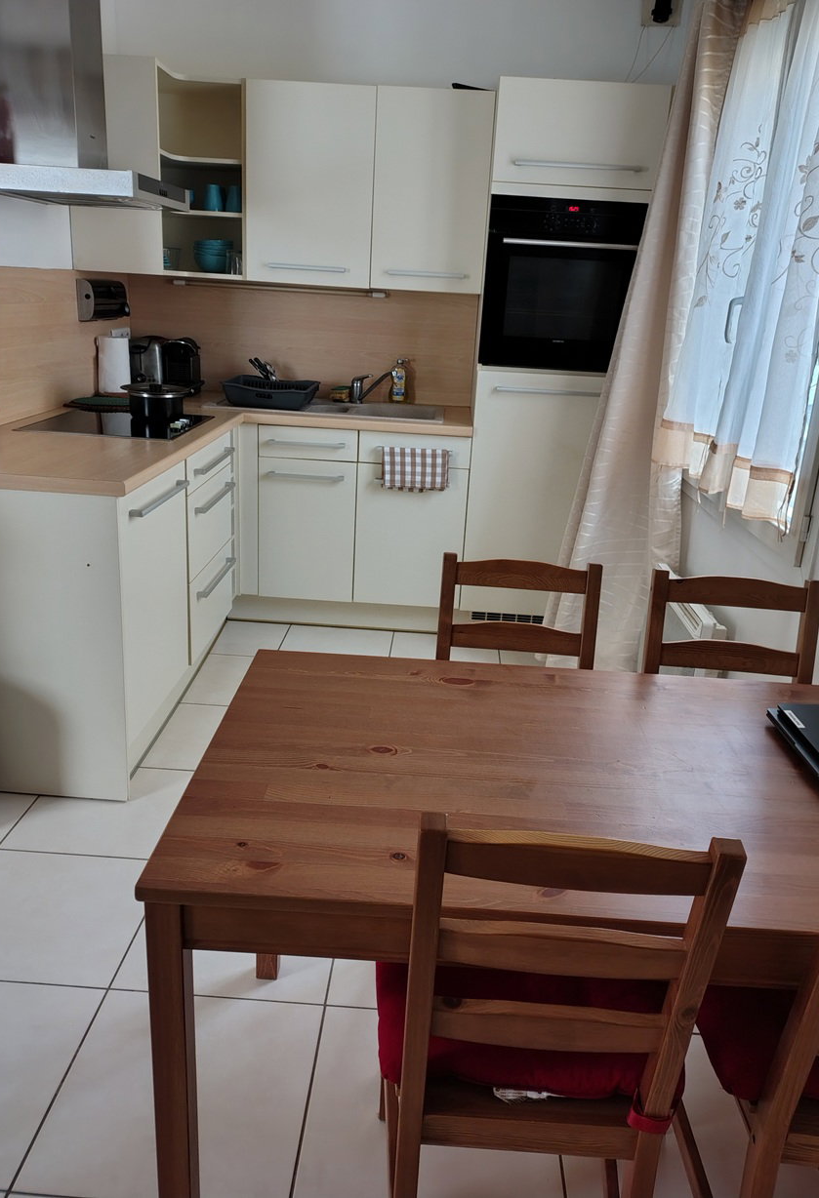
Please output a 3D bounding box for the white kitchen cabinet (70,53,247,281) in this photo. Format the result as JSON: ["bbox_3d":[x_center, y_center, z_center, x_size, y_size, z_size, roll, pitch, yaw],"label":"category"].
[{"bbox_3d":[-0.940,-1.671,3.455,0.606,0.720,0.621,4,19,1],"label":"white kitchen cabinet"}]

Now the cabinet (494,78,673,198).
[{"bbox_3d":[0.620,-1.735,3.352,0.597,0.359,0.570,4,19,1],"label":"cabinet"}]

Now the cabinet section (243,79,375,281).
[{"bbox_3d":[-0.386,-1.665,3.540,0.505,0.720,0.360,4,19,1],"label":"cabinet section"}]

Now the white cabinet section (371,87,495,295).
[{"bbox_3d":[0.089,-1.636,3.532,0.450,0.720,0.360,4,19,1],"label":"white cabinet section"}]

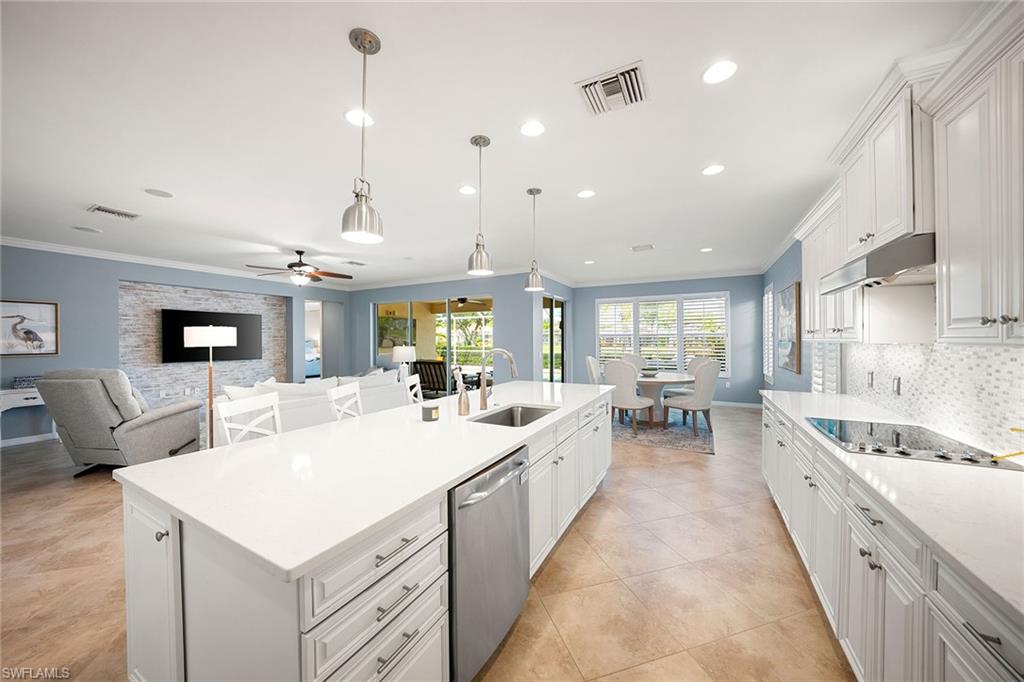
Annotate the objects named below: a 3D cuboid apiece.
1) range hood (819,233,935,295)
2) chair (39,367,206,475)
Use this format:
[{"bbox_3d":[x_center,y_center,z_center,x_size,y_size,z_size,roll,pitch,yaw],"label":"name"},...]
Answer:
[{"bbox_3d":[1.897,-0.350,1.617,0.510,0.160,0.730,-1,0,29],"label":"range hood"},{"bbox_3d":[-4.260,0.864,3.770,0.750,1.100,1.020,0,0,-3],"label":"chair"}]

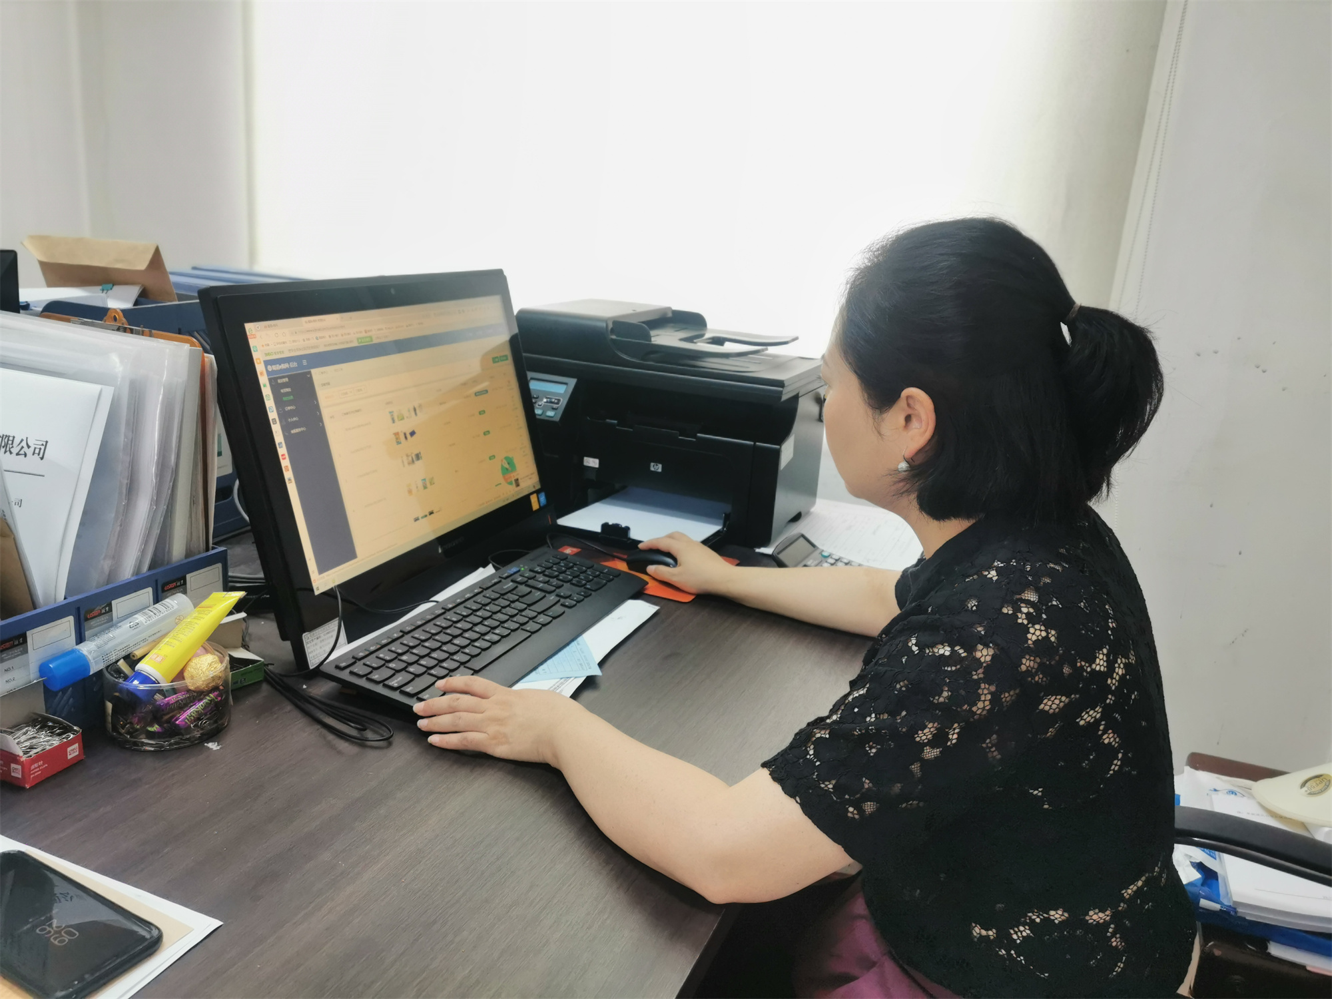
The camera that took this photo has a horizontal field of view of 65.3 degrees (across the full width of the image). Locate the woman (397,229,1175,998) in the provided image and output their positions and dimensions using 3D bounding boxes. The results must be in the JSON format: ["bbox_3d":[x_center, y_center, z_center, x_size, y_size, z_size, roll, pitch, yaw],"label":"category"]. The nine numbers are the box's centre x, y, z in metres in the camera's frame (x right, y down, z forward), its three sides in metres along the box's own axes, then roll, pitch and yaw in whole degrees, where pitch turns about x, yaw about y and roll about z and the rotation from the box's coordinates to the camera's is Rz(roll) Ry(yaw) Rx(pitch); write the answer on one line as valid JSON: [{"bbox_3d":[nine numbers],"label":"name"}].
[{"bbox_3d":[0.142,0.344,1.037,0.680,1.220,0.600,10,17,21],"label":"woman"}]

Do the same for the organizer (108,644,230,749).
[{"bbox_3d":[-0.435,0.169,0.912,0.100,0.060,0.100,4,16,0],"label":"organizer"}]

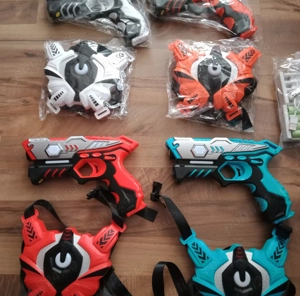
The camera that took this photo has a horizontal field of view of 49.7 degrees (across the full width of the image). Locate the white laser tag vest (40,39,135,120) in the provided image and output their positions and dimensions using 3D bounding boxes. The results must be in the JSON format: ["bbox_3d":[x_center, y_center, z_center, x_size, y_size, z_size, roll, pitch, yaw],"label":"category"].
[{"bbox_3d":[-0.121,-0.139,0.641,0.172,0.055,0.177,2,74,2],"label":"white laser tag vest"}]

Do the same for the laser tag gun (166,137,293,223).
[{"bbox_3d":[0.139,0.053,0.583,0.226,0.045,0.153,0,74,1],"label":"laser tag gun"}]

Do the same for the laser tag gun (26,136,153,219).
[{"bbox_3d":[-0.109,0.051,0.587,0.227,0.046,0.152,-3,73,0],"label":"laser tag gun"}]

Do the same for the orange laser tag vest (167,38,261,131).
[{"bbox_3d":[0.120,-0.129,0.632,0.175,0.055,0.198,1,74,1],"label":"orange laser tag vest"}]

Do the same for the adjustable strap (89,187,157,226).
[{"bbox_3d":[-0.049,0.104,0.581,0.120,0.030,0.071,0,73,1],"label":"adjustable strap"}]

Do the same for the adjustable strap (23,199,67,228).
[{"bbox_3d":[-0.185,0.116,0.575,0.070,0.040,0.052,0,73,1],"label":"adjustable strap"}]

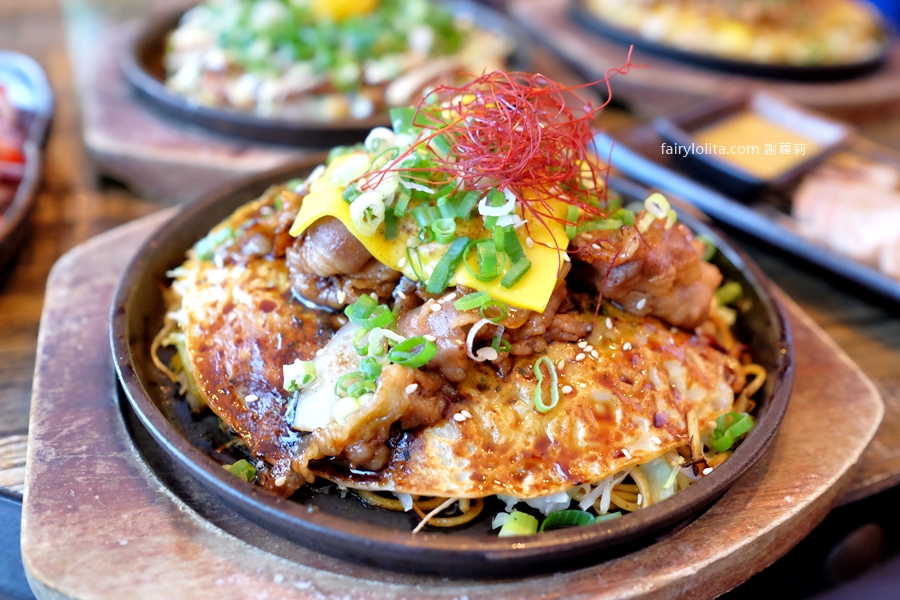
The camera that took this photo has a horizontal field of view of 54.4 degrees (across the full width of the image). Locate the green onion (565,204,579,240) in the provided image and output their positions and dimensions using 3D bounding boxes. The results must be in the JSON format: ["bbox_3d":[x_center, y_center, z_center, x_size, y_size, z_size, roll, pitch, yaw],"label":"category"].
[{"bbox_3d":[0.041,-0.026,0.292,0.004,0.011,0.006,4,50,0],"label":"green onion"}]

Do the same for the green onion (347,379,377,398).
[{"bbox_3d":[-0.023,0.023,0.228,0.008,0.007,0.003,3,27,5],"label":"green onion"}]

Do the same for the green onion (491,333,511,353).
[{"bbox_3d":[0.014,0.012,0.250,0.005,0.005,0.004,4,55,0],"label":"green onion"}]

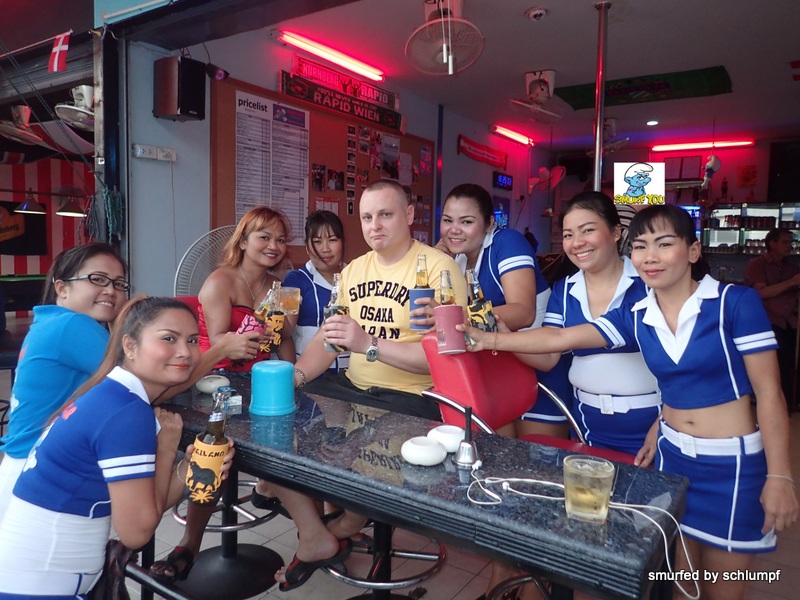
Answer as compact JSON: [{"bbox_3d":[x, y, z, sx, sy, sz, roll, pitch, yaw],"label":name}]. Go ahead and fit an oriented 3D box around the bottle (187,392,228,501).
[{"bbox_3d":[-0.405,0.309,1.220,0.076,0.238,0.076,8,4,-18],"label":"bottle"}]

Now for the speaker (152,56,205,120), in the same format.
[{"bbox_3d":[-1.272,-1.207,3.355,0.210,0.325,0.165,5,7,35],"label":"speaker"}]

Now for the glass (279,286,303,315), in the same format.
[{"bbox_3d":[-0.398,0.002,2.120,0.083,0.090,0.083,1,3,-11],"label":"glass"}]

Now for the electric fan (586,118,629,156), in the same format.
[{"bbox_3d":[2.280,-1.786,6.350,0.420,0.420,0.440,5,7,36],"label":"electric fan"}]

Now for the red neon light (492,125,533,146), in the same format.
[{"bbox_3d":[1.305,-1.910,6.700,0.080,0.070,0.900,4,4,41],"label":"red neon light"}]

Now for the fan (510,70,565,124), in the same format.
[{"bbox_3d":[1.190,-1.752,5.000,0.450,0.370,0.440,2,3,20],"label":"fan"}]

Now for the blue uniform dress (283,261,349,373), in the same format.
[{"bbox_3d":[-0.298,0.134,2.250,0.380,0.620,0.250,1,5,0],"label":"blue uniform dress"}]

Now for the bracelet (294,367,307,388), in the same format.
[{"bbox_3d":[-0.313,0.240,1.790,0.020,0.072,0.062,-49,5,-24],"label":"bracelet"}]

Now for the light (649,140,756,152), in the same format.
[{"bbox_3d":[3.953,-2.019,7.600,1.200,0.070,0.070,3,3,26],"label":"light"}]

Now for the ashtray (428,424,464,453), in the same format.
[{"bbox_3d":[0.102,0.287,1.180,0.090,0.042,0.090,1,5,0],"label":"ashtray"}]

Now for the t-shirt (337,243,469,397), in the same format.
[{"bbox_3d":[0.015,0.062,1.930,0.420,0.510,0.260,4,6,22],"label":"t-shirt"}]

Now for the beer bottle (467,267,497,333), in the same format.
[{"bbox_3d":[0.235,0.022,1.700,0.071,0.235,0.071,-12,5,0],"label":"beer bottle"}]

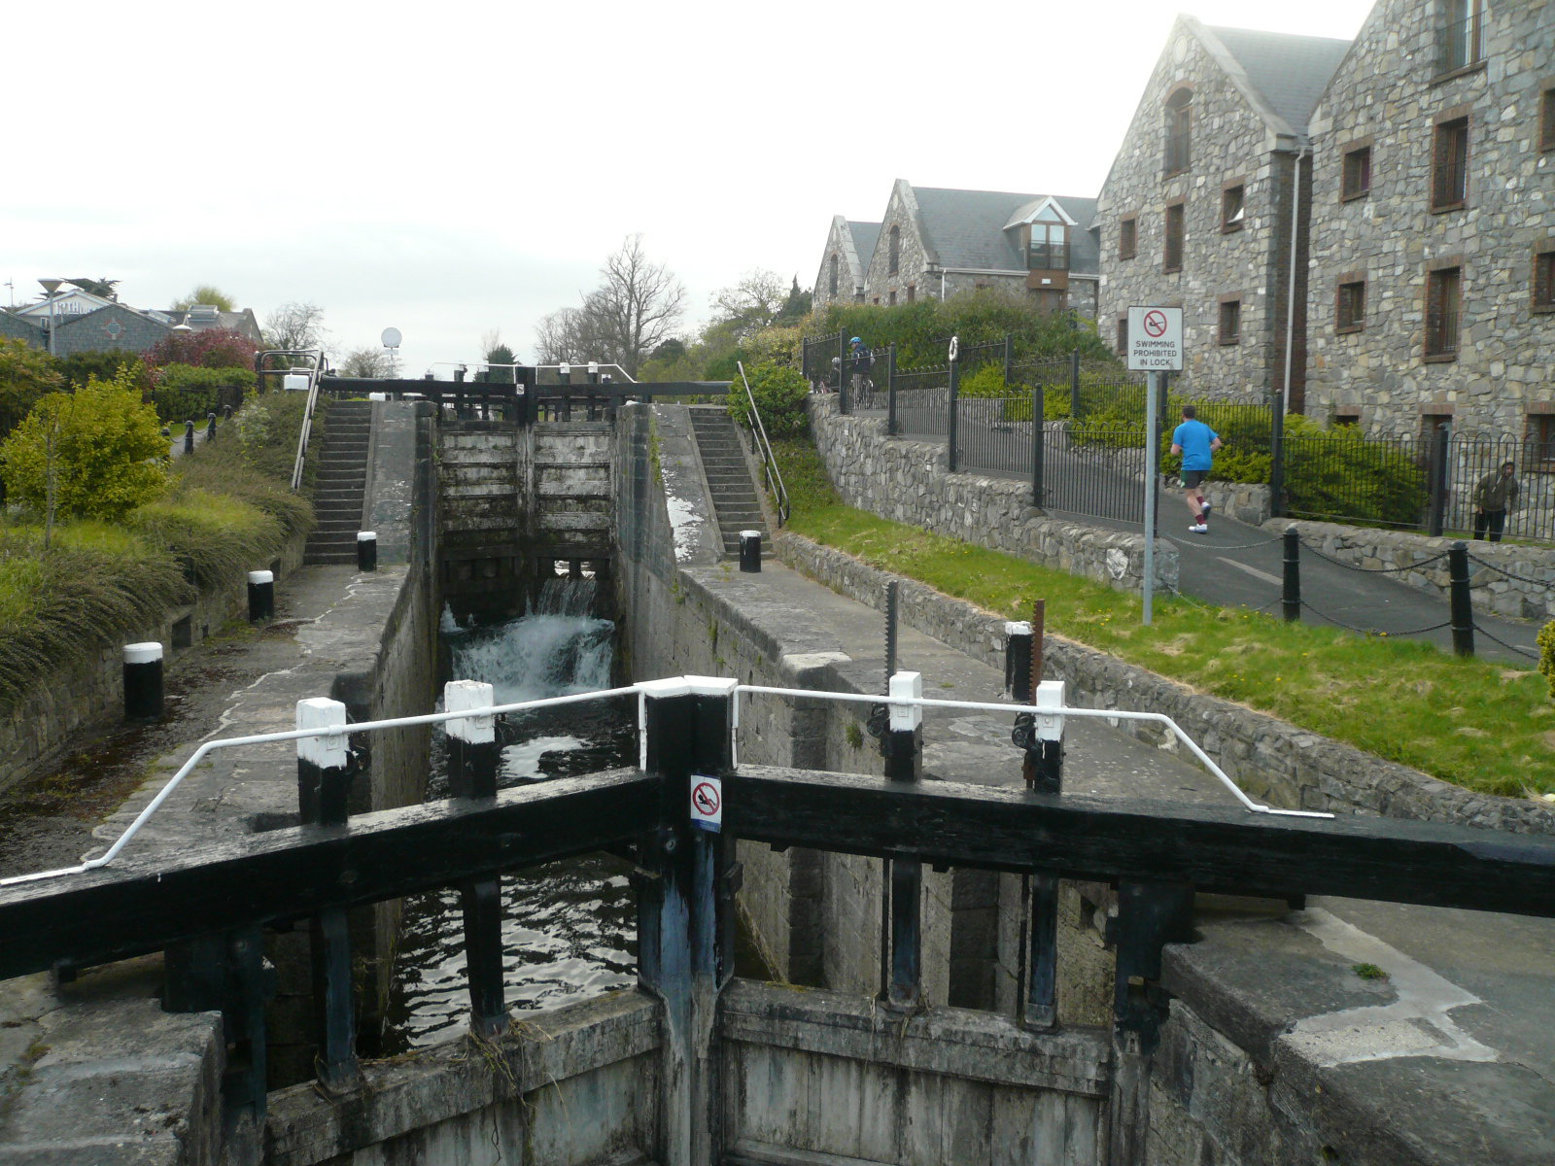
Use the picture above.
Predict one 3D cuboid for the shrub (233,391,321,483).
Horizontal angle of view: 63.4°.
[{"bbox_3d":[-10.109,-2.960,25.437,1.600,1.750,1.900,-2,7,-20],"label":"shrub"}]

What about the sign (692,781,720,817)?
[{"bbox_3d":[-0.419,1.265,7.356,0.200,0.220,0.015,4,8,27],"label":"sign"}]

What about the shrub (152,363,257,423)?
[{"bbox_3d":[-18.025,-5.983,39.583,3.300,1.850,2.300,-2,7,-20],"label":"shrub"}]

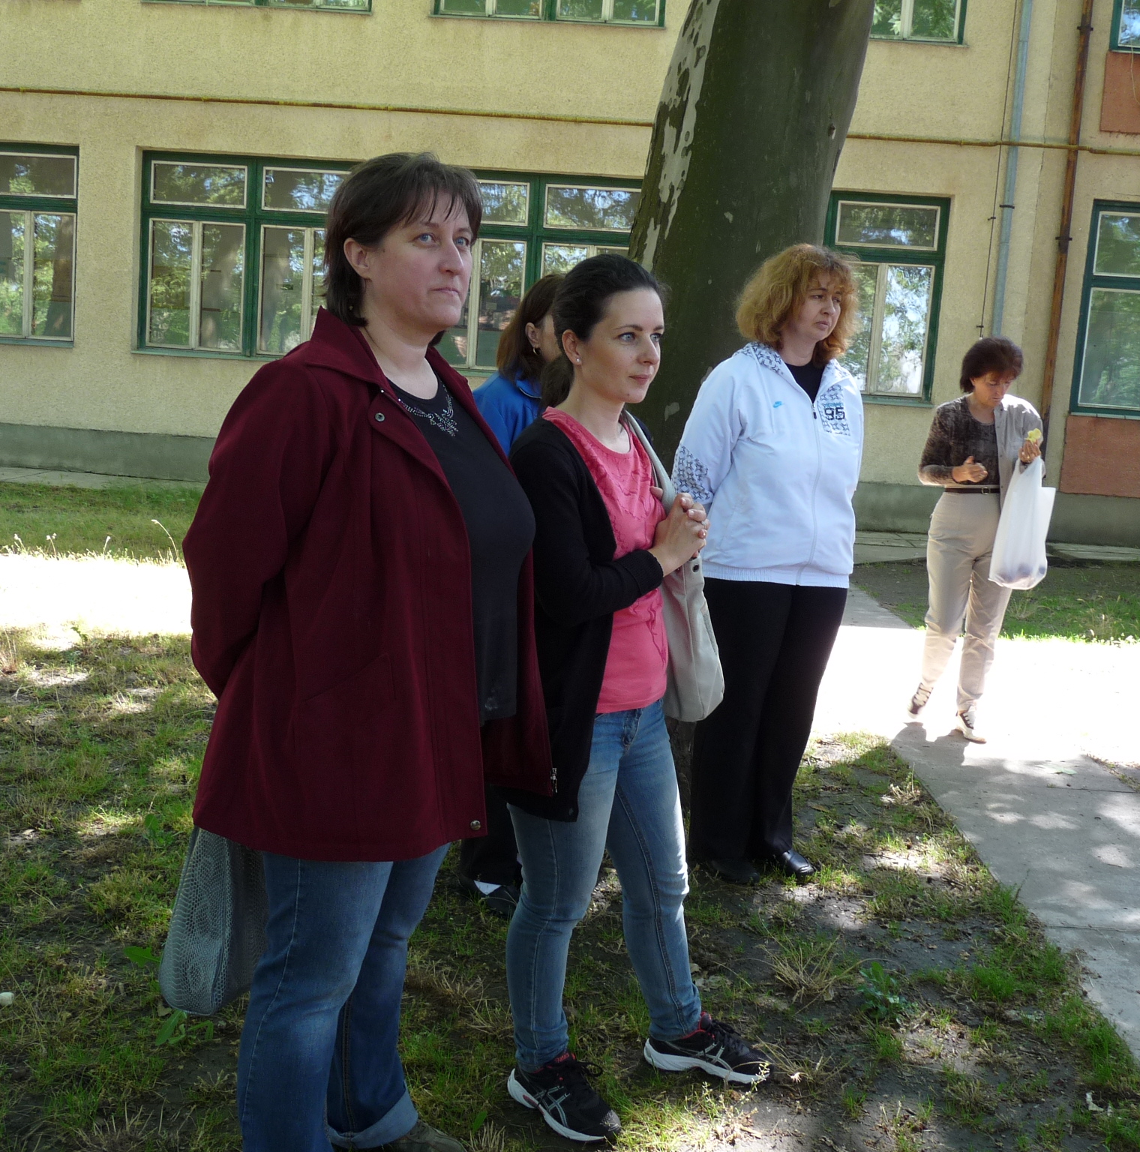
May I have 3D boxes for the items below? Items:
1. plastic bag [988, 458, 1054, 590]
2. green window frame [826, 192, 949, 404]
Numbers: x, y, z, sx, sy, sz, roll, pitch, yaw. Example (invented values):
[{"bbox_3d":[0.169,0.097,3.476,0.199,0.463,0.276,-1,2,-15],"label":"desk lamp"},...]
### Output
[{"bbox_3d":[1.861,-0.210,5.300,0.245,0.540,0.150,5,6,10],"label":"plastic bag"},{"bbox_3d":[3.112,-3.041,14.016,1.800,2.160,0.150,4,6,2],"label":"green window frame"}]

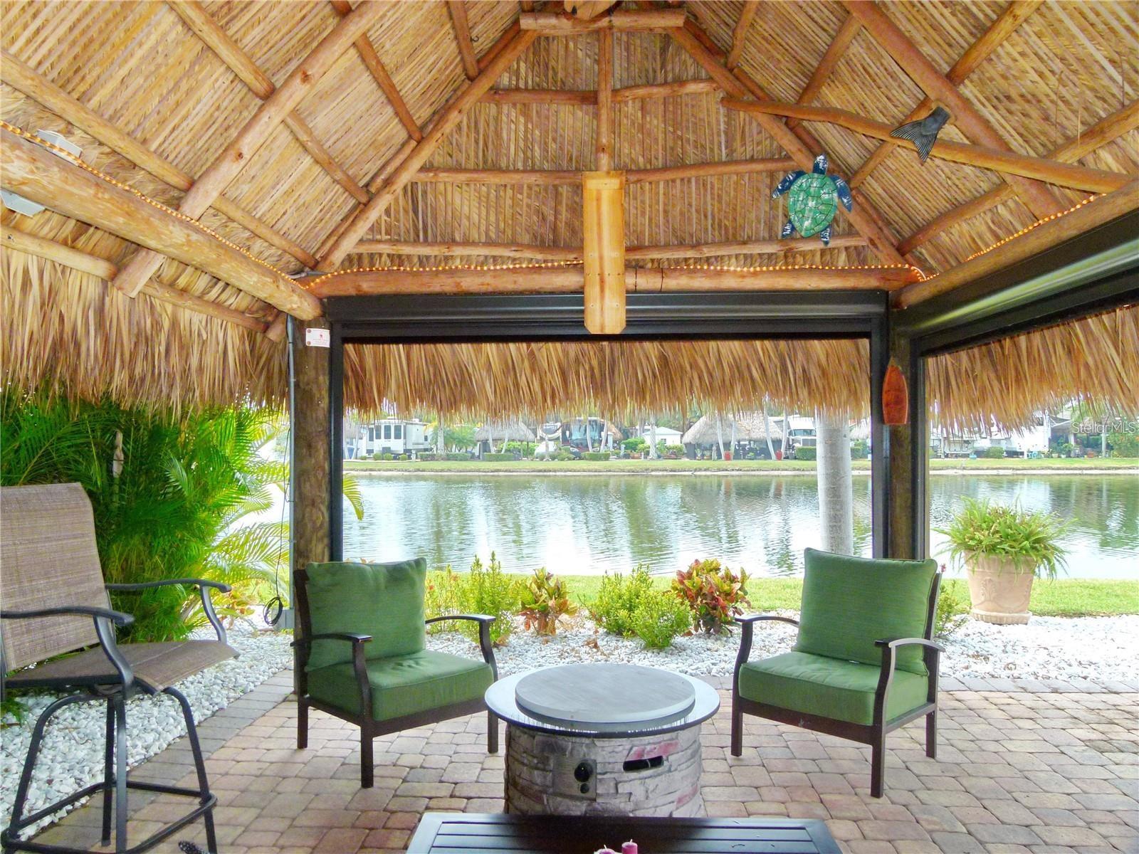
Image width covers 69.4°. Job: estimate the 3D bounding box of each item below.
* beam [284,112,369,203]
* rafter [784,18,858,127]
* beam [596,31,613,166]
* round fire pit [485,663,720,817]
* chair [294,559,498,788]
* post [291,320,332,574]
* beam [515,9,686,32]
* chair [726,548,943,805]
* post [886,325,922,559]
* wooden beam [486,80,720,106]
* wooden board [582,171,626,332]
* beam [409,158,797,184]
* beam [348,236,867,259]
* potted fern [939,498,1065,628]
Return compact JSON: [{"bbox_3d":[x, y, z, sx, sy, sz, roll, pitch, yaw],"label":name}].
[{"bbox_3d":[-1.225,-1.360,4.275,0.068,0.068,1.331,0,-1,1],"label":"beam"},{"bbox_3d":[1.274,-1.774,4.200,0.068,0.068,1.281,0,-2,2],"label":"rafter"},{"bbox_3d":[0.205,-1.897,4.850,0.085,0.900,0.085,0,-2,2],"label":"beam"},{"bbox_3d":[0.125,1.265,3.124,0.885,0.575,0.885,0,-2,0],"label":"round fire pit"},{"bbox_3d":[-0.851,1.123,4.034,0.730,0.900,0.790,2,-2,-42],"label":"chair"},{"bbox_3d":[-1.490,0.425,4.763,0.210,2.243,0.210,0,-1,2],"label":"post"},{"bbox_3d":[0.188,-2.292,4.641,0.950,0.115,0.115,0,-1,2],"label":"beam"},{"bbox_3d":[1.267,1.074,3.865,0.720,0.900,0.720,-1,-1,43],"label":"chair"},{"bbox_3d":[1.912,0.427,4.673,0.205,2.220,0.205,0,-1,2],"label":"post"},{"bbox_3d":[0.183,-1.935,4.764,1.400,0.110,0.090,0,-1,2],"label":"wooden beam"},{"bbox_3d":[0.203,-1.009,4.760,0.240,0.945,0.050,0,-2,2],"label":"wooden board"},{"bbox_3d":[0.199,-1.489,4.787,2.280,0.110,0.090,0,-1,2],"label":"beam"},{"bbox_3d":[0.222,-1.050,4.819,3.080,0.110,0.090,0,-1,2],"label":"beam"},{"bbox_3d":[3.742,1.139,7.107,1.080,1.060,1.080,0,-2,0],"label":"potted fern"}]

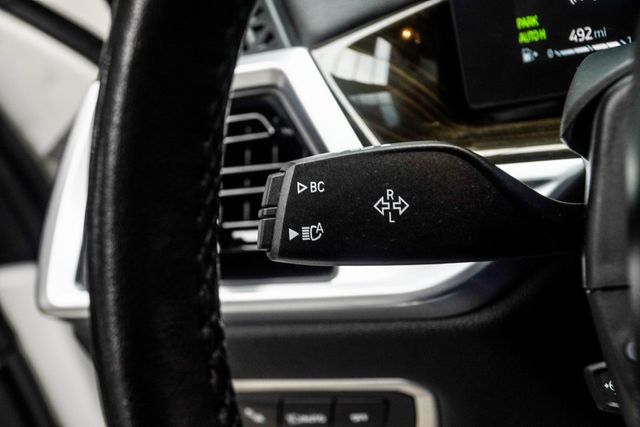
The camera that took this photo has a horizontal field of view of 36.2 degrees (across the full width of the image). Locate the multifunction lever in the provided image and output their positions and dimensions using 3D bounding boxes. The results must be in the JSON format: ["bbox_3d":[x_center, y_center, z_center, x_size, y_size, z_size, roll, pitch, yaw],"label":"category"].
[{"bbox_3d":[0.034,-0.003,0.320,0.110,0.040,0.029,0,5,-3],"label":"multifunction lever"}]

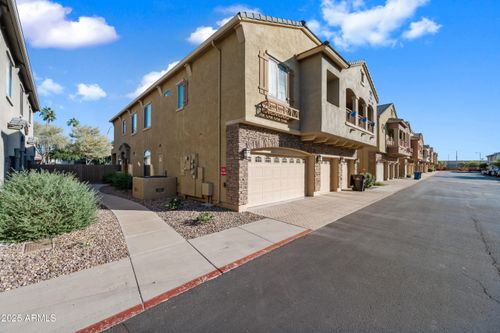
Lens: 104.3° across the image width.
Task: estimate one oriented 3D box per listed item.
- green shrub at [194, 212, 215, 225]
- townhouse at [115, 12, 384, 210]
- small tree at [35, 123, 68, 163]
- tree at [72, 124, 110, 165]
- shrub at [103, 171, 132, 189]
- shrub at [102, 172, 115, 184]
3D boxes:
[{"bbox_3d":[-1.260,1.430,5.400,0.500,0.310,0.470,0,0,0],"label":"green shrub"},{"bbox_3d":[-2.400,-2.440,18.050,13.900,8.050,21.700,0,0,-45],"label":"townhouse"},{"bbox_3d":[-26.600,-2.150,26.000,4.300,7.500,4.300,0,0,-45],"label":"small tree"},{"bbox_3d":[-21.300,-2.000,26.000,4.500,7.200,4.500,0,0,-45],"label":"tree"},{"bbox_3d":[-10.000,0.930,14.800,1.800,1.300,2.100,0,0,-45],"label":"shrub"},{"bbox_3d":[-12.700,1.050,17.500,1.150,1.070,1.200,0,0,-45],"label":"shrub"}]

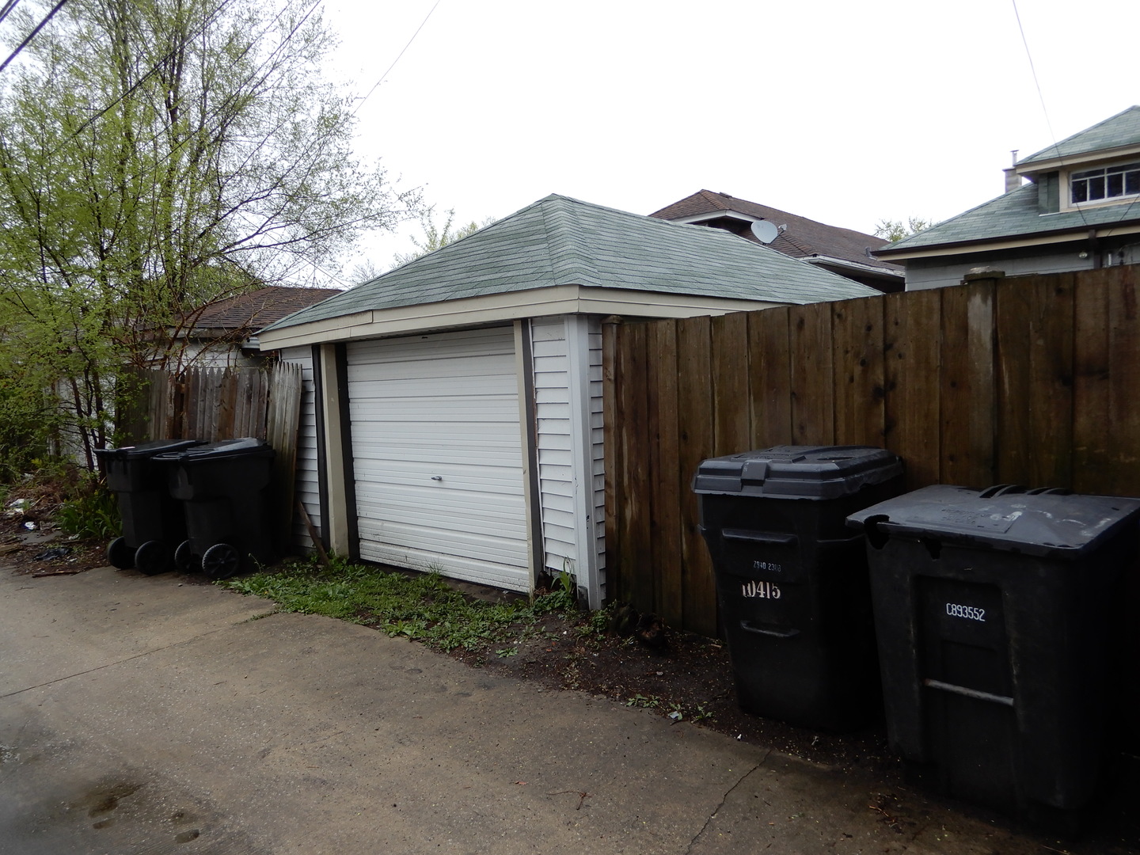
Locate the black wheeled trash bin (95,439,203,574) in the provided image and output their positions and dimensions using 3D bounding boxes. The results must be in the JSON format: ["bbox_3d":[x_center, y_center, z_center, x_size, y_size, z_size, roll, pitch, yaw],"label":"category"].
[{"bbox_3d":[-3.674,0.700,7.125,0.682,1.100,0.760,0,5,34],"label":"black wheeled trash bin"}]

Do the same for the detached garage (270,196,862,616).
[{"bbox_3d":[0.916,-0.735,8.871,3.984,3.286,7.161,1,5,41],"label":"detached garage"}]

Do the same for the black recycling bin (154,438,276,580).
[{"bbox_3d":[-3.014,0.704,6.809,0.682,1.073,0.775,0,5,35],"label":"black recycling bin"}]

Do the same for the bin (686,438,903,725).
[{"bbox_3d":[1.067,0.689,3.589,0.666,1.144,0.798,1,5,41],"label":"bin"}]

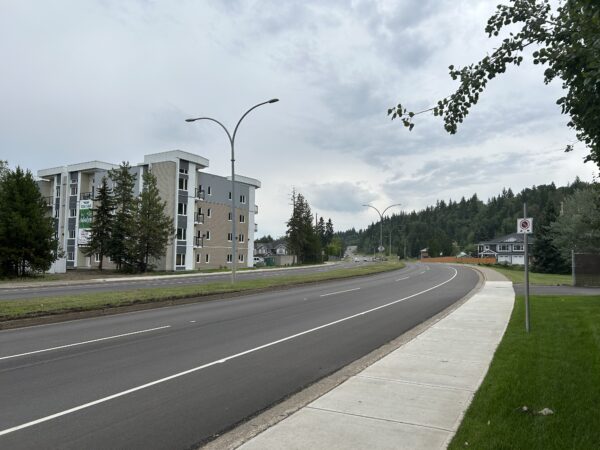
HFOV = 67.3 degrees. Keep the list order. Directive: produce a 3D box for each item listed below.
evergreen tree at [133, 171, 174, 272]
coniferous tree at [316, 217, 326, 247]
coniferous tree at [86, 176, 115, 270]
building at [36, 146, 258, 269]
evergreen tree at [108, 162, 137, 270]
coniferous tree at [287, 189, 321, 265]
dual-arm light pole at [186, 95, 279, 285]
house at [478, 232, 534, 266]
[{"bbox_3d":[-16.183,-0.380,48.950,4.500,11.112,4.500,2,-5,-18],"label":"evergreen tree"},{"bbox_3d":[6.586,4.365,138.068,3.000,13.638,3.000,1,-4,3],"label":"coniferous tree"},{"bbox_3d":[-22.243,-0.140,50.630,3.400,10.643,3.400,3,-5,-24],"label":"coniferous tree"},{"bbox_3d":[-21.782,-0.723,66.925,25.113,14.260,19.416,-1,-5,25],"label":"building"},{"bbox_3d":[-20.019,-0.872,50.688,3.600,12.248,3.600,2,-5,-22],"label":"evergreen tree"},{"bbox_3d":[0.556,0.623,100.236,6.800,16.629,6.400,1,-4,0],"label":"coniferous tree"},{"bbox_3d":[-4.458,-1.779,27.707,7.341,10.843,0.400,-2,-5,31],"label":"dual-arm light pole"},{"bbox_3d":[53.524,6.146,117.313,15.000,8.268,11.500,-1,-5,20],"label":"house"}]

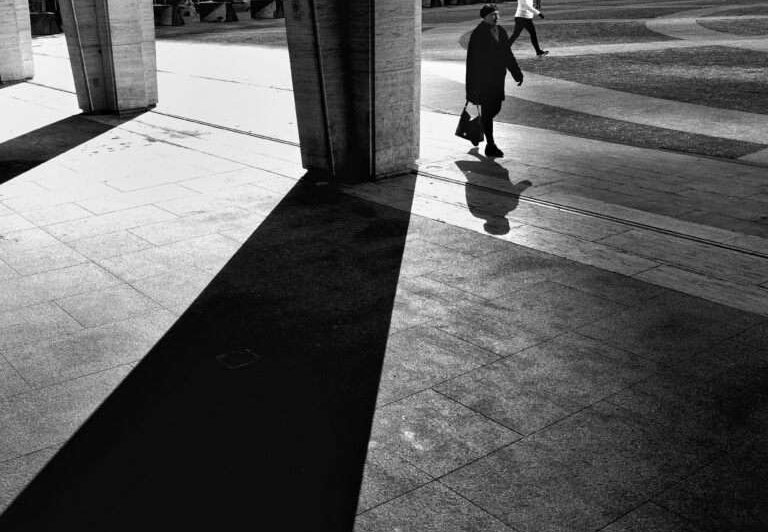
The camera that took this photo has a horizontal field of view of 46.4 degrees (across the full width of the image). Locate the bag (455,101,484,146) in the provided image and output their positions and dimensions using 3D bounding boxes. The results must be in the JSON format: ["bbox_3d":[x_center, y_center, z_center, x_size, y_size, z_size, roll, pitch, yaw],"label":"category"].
[{"bbox_3d":[1.003,-1.669,10.387,0.360,0.430,0.130,11,22,37],"label":"bag"}]

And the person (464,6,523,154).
[{"bbox_3d":[1.258,-2.164,10.431,0.550,1.690,0.600,11,22,37],"label":"person"}]

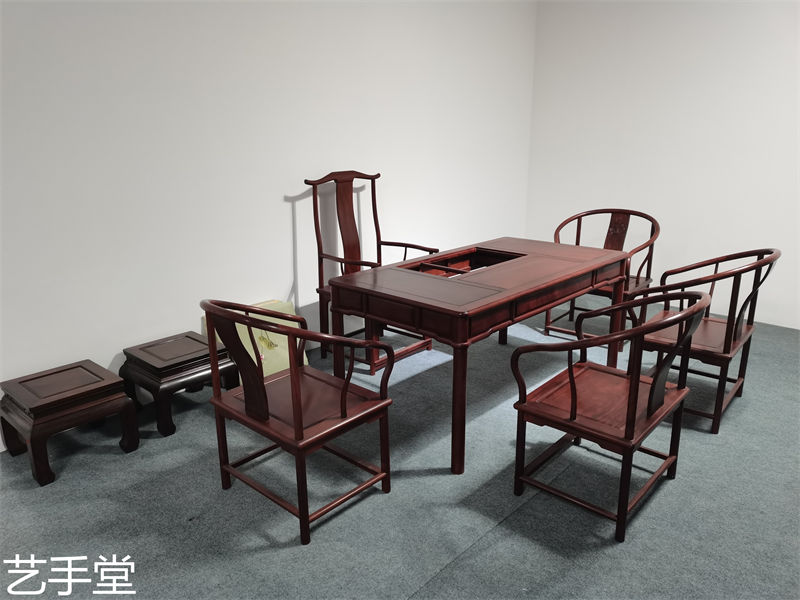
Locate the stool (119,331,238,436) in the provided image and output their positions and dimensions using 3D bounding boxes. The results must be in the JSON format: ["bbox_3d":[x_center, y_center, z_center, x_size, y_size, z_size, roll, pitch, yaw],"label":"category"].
[{"bbox_3d":[-1.264,0.451,3.463,0.460,0.367,0.460,13,22,40],"label":"stool"}]

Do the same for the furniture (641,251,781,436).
[{"bbox_3d":[1.671,0.158,3.338,0.638,0.911,0.747,12,21,38],"label":"furniture"}]

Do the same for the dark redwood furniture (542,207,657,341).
[{"bbox_3d":[1.516,-0.185,4.525,0.747,0.911,0.638,12,21,37],"label":"dark redwood furniture"}]

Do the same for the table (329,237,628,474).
[{"bbox_3d":[0.518,0.183,3.534,0.906,0.788,1.653,14,22,42],"label":"table"}]

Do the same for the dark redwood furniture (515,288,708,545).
[{"bbox_3d":[0.900,0.400,2.546,0.638,0.911,0.747,13,21,40],"label":"dark redwood furniture"}]

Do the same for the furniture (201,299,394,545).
[{"bbox_3d":[-0.452,0.418,2.558,0.747,0.911,0.638,14,22,41],"label":"furniture"}]

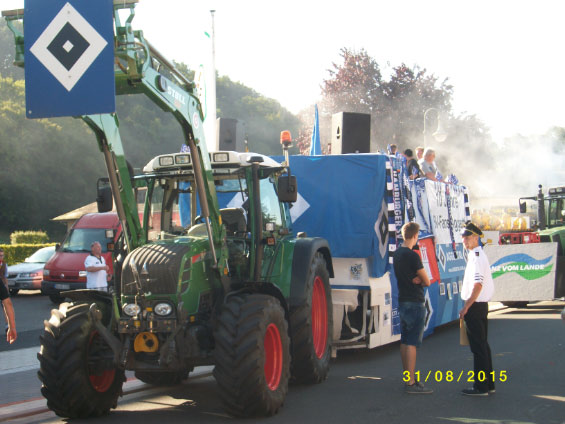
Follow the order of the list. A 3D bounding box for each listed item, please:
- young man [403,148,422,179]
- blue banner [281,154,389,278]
[{"bbox_3d":[2.180,-0.210,16.700,0.500,1.700,0.420,-2,-2,27],"label":"young man"},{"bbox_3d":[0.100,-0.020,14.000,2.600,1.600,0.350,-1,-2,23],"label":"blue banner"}]

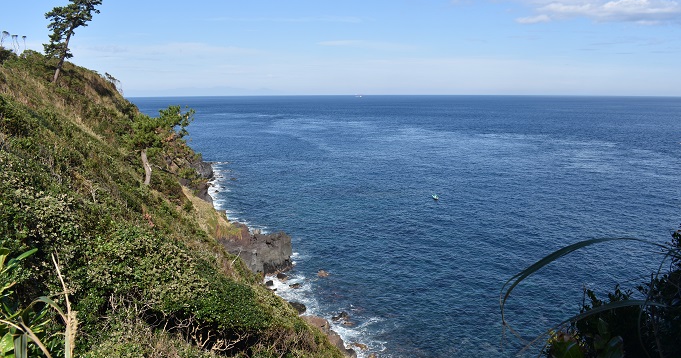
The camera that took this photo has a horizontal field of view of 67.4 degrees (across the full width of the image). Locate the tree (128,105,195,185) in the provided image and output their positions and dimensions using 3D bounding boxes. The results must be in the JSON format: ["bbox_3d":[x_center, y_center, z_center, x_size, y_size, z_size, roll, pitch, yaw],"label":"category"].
[{"bbox_3d":[-12.620,-2.430,36.000,4.600,5.500,4.300,0,9,0],"label":"tree"}]

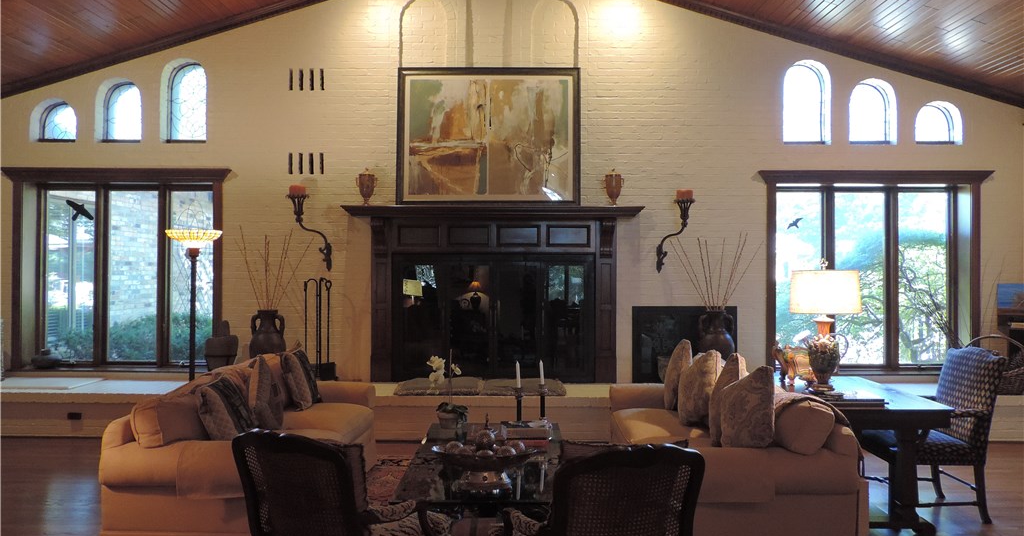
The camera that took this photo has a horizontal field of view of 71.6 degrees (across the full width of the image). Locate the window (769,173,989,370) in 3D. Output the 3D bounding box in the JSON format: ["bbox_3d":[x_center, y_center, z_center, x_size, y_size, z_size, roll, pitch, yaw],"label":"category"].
[{"bbox_3d":[3.528,0.038,6.955,2.156,1.946,0.220,0,0,1],"label":"window"}]

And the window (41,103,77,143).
[{"bbox_3d":[-4.637,-1.511,7.300,0.420,0.430,0.080,0,-1,1],"label":"window"}]

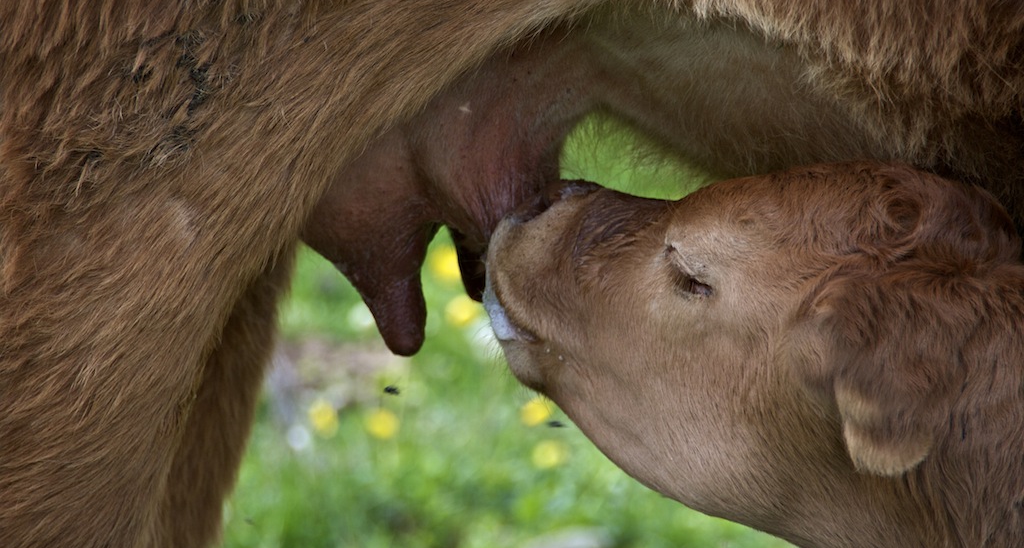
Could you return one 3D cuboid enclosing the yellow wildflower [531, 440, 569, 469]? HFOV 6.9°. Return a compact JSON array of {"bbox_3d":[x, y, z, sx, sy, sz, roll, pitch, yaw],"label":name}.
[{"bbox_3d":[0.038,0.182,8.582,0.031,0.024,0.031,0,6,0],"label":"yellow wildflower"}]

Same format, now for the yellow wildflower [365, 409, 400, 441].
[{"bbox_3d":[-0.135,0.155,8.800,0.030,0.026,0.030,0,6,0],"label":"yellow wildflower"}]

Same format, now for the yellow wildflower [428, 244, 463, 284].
[{"bbox_3d":[-0.081,-0.013,10.213,0.033,0.033,0.033,0,6,0],"label":"yellow wildflower"}]

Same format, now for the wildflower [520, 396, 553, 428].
[{"bbox_3d":[0.027,0.144,8.898,0.030,0.025,0.030,0,6,0],"label":"wildflower"}]

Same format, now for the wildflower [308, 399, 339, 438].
[{"bbox_3d":[-0.196,0.150,8.845,0.028,0.030,0.028,0,6,0],"label":"wildflower"}]

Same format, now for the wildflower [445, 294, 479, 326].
[{"bbox_3d":[-0.057,0.042,9.751,0.033,0.028,0.033,0,6,0],"label":"wildflower"}]

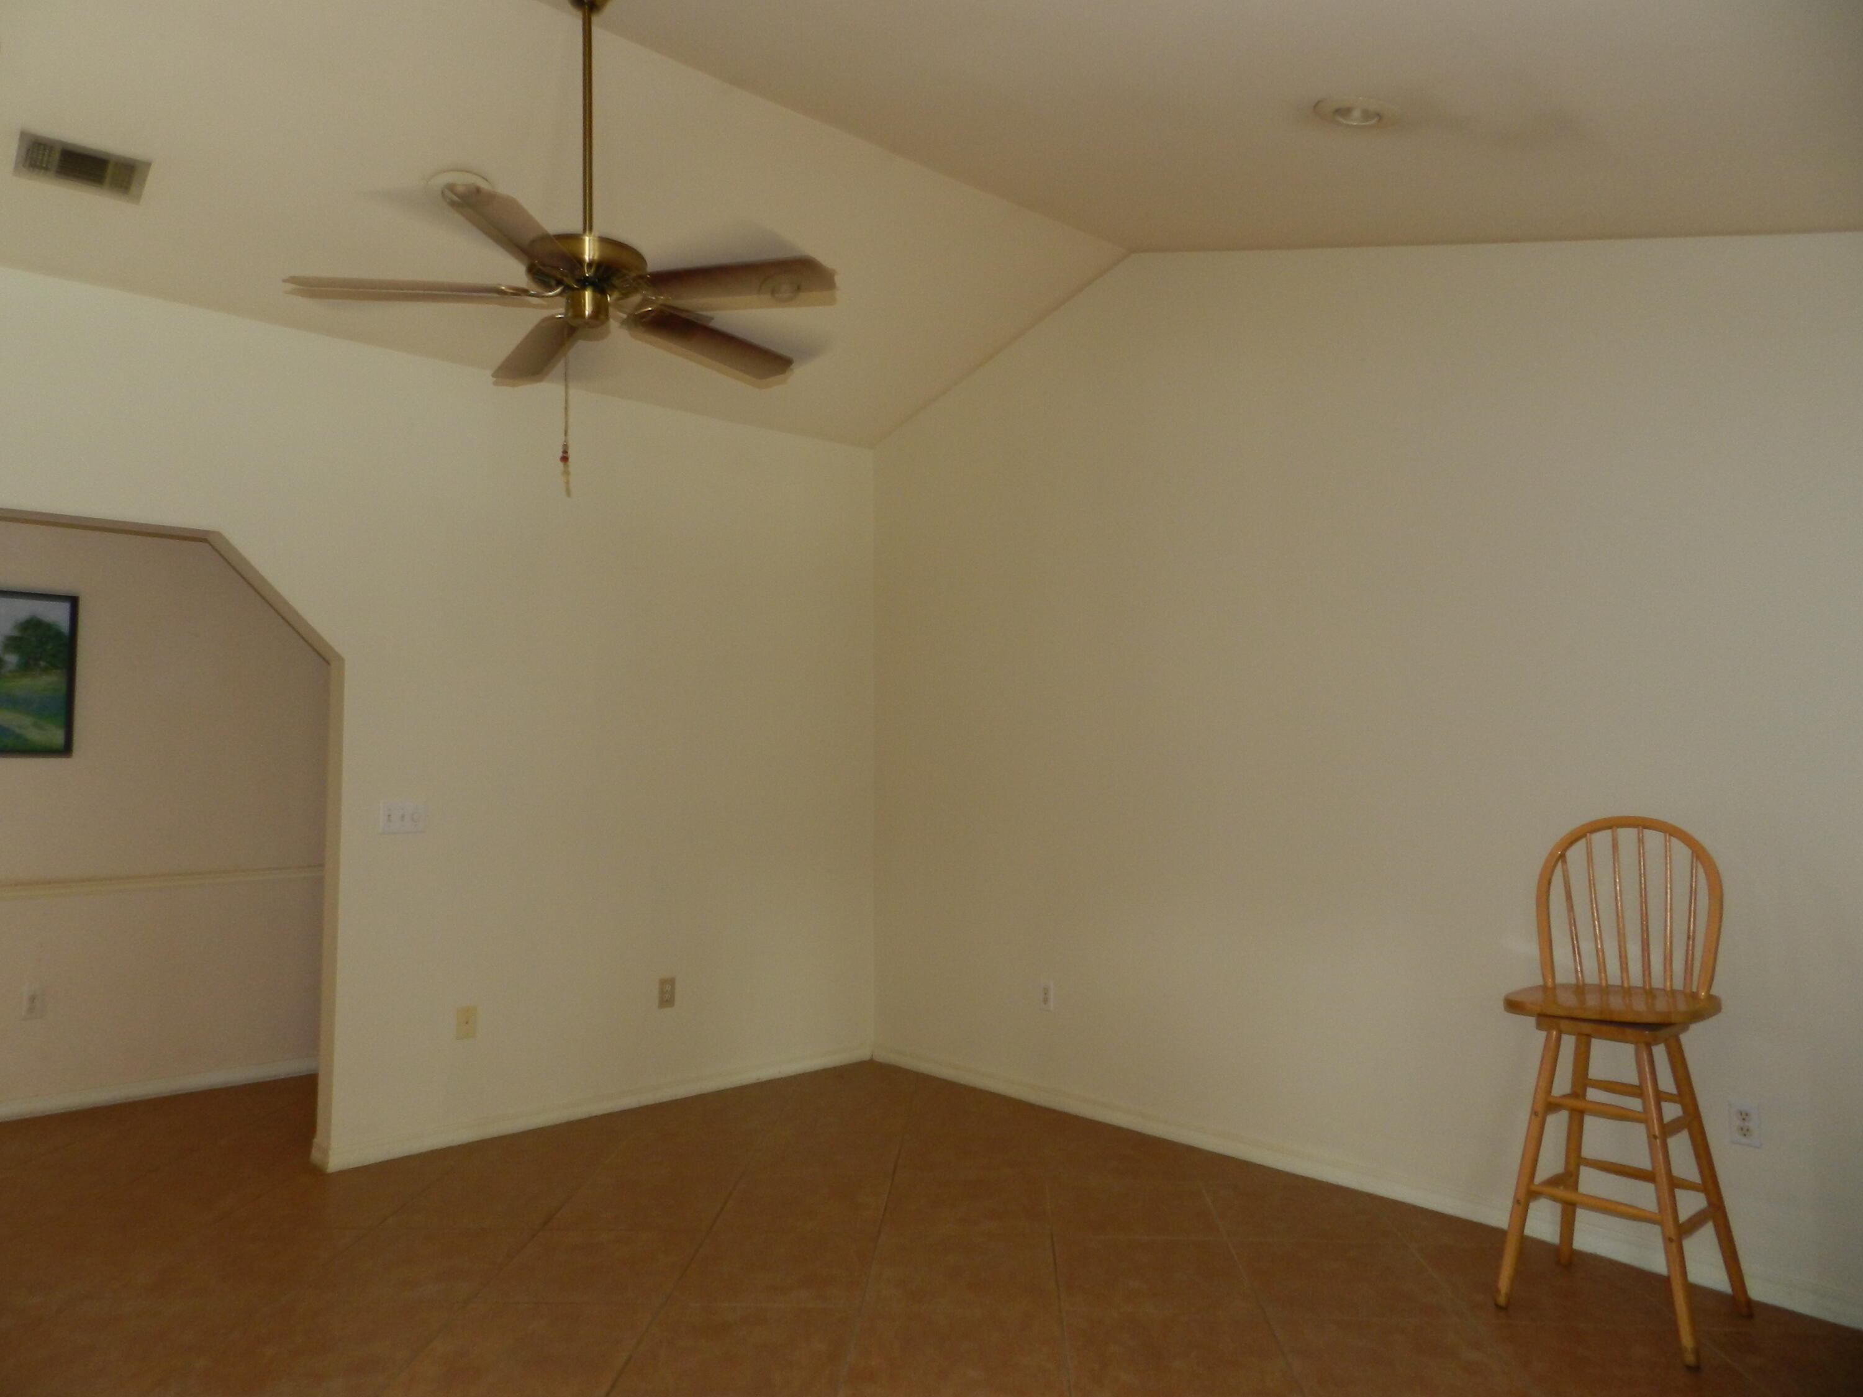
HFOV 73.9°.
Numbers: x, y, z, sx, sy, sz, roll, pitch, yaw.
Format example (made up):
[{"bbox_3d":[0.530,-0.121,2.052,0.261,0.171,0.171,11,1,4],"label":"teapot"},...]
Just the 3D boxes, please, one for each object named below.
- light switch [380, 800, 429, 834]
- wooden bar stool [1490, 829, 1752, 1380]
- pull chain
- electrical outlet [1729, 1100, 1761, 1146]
[{"bbox_3d":[-1.906,0.428,4.468,0.163,0.115,0.017,3,-4,-41],"label":"light switch"},{"bbox_3d":[1.740,0.924,3.150,0.502,1.226,0.509,-3,-4,39],"label":"wooden bar stool"},{"bbox_3d":[-0.882,-0.664,2.990,0.028,0.360,0.024,3,-4,-41],"label":"pull chain"},{"bbox_3d":[2.100,1.098,3.192,0.010,0.115,0.071,3,-4,-41],"label":"electrical outlet"}]

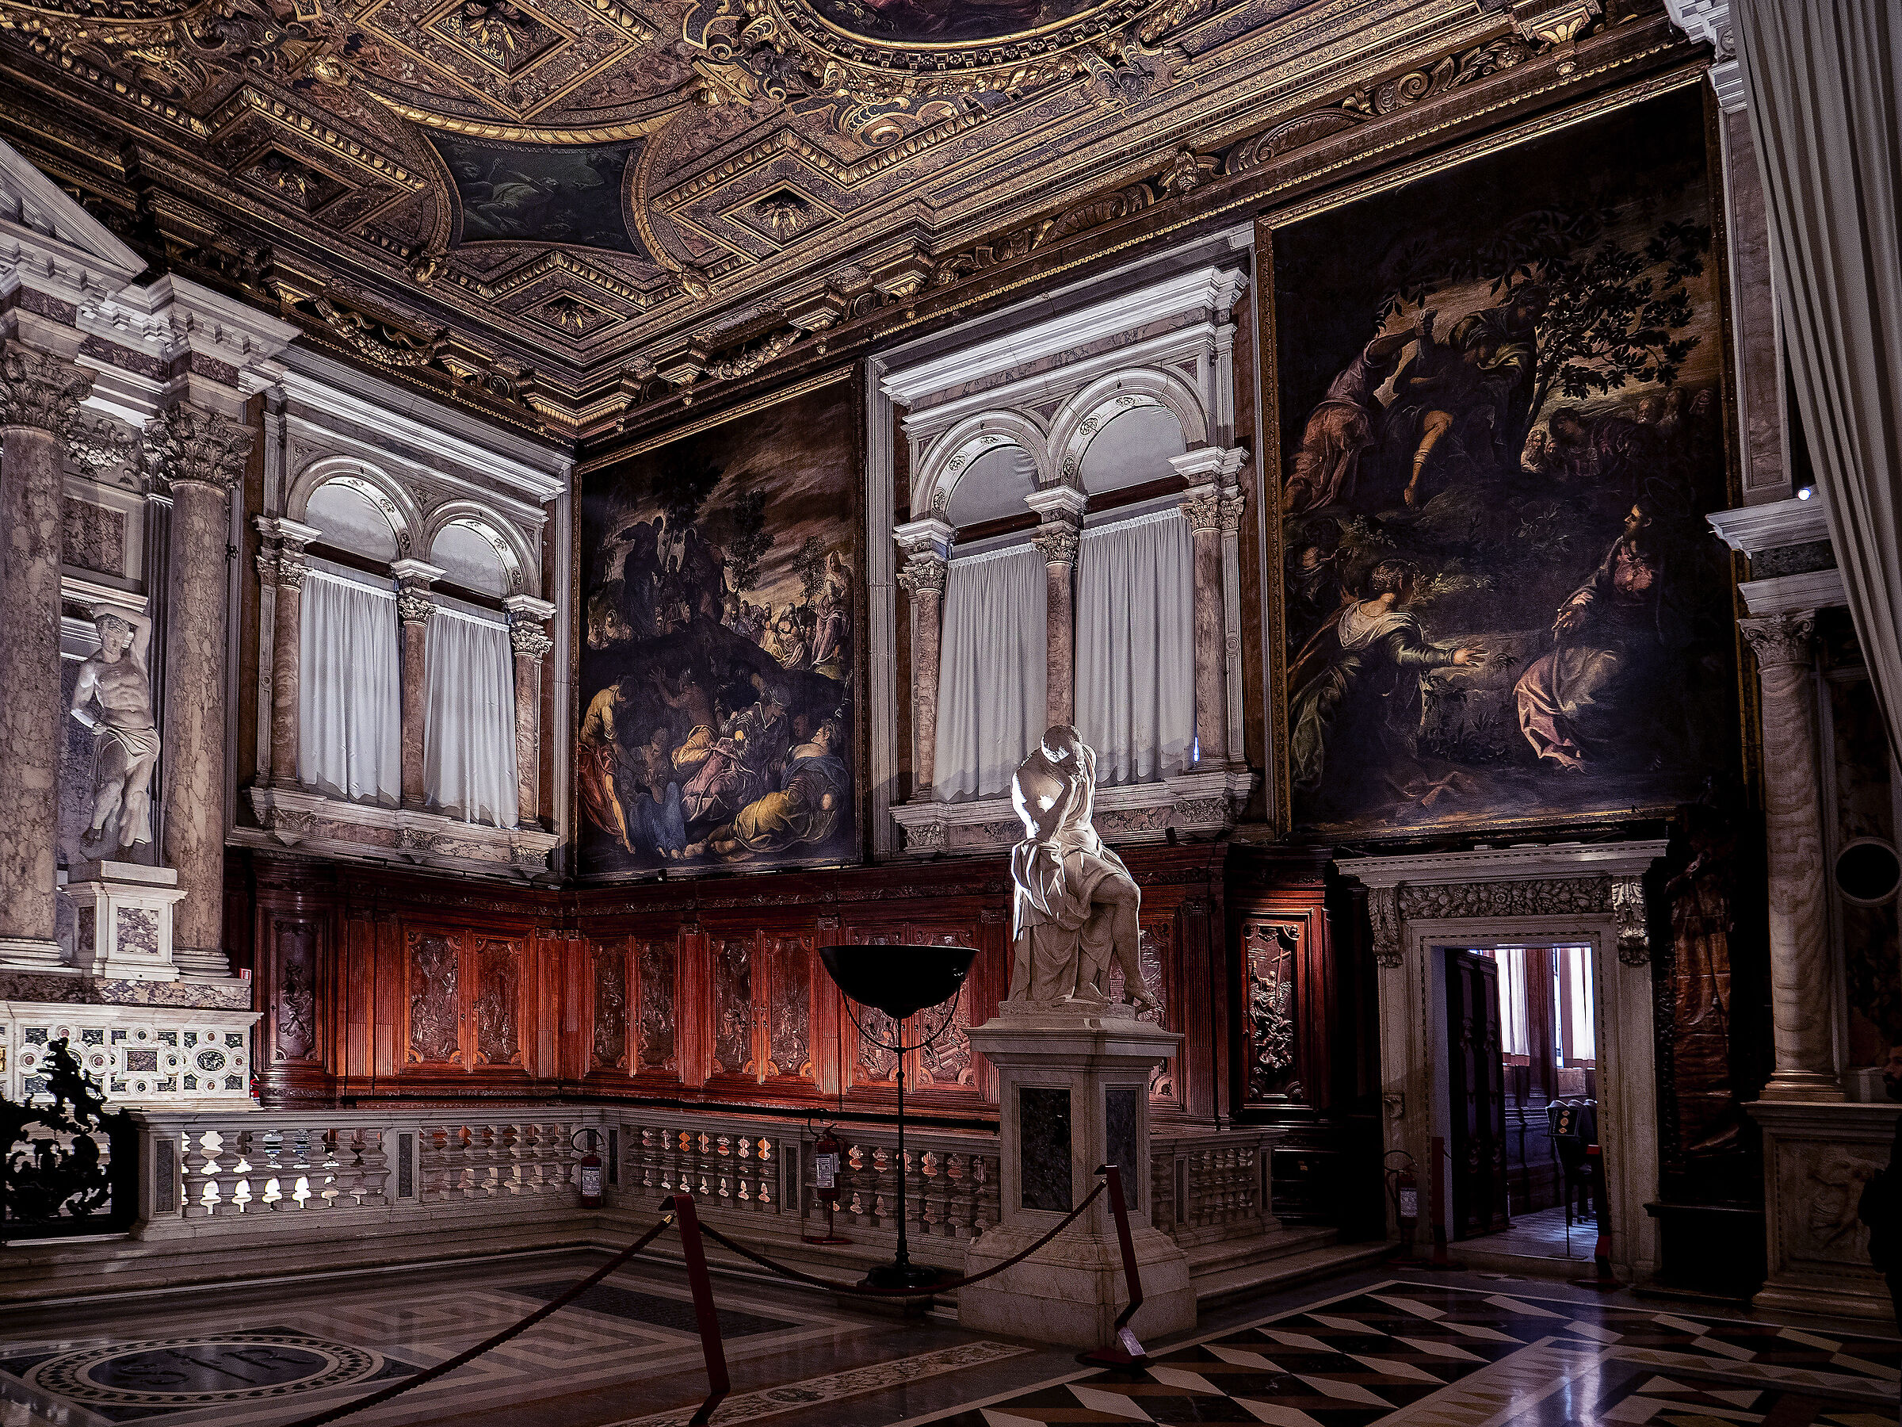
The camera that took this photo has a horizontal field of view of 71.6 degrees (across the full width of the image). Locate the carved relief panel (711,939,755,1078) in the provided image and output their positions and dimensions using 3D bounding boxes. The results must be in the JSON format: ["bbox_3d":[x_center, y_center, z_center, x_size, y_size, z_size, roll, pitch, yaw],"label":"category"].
[{"bbox_3d":[-2.551,3.418,15.400,0.660,1.620,0.100,-6,-9,36],"label":"carved relief panel"}]

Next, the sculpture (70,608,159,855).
[{"bbox_3d":[-8.081,0.180,12.750,0.500,2.340,0.640,-7,-9,37],"label":"sculpture"}]

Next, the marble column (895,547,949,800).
[{"bbox_3d":[-0.290,-0.399,13.900,0.410,2.600,0.380,-6,-9,36],"label":"marble column"}]

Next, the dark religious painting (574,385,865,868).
[{"bbox_3d":[-2.875,-0.904,16.200,4.850,5.500,0.180,-6,-9,36],"label":"dark religious painting"}]

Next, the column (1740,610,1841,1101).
[{"bbox_3d":[6.053,1.022,9.500,0.510,3.400,0.510,-5,-7,36],"label":"column"}]

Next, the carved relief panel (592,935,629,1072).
[{"bbox_3d":[-4.189,3.587,16.200,0.680,1.660,0.120,-5,-7,36],"label":"carved relief panel"}]

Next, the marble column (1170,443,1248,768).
[{"bbox_3d":[2.359,-0.940,12.000,0.570,2.850,0.360,-6,-9,36],"label":"marble column"}]

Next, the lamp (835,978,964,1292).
[{"bbox_3d":[-0.269,2.426,7.923,0.840,1.878,0.840,1,-13,0],"label":"lamp"}]

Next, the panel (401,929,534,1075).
[{"bbox_3d":[-5.638,3.347,15.350,0.100,1.551,1.721,-8,-16,35],"label":"panel"}]

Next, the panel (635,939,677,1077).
[{"bbox_3d":[-3.592,3.574,16.100,0.680,1.660,0.100,-6,-9,36],"label":"panel"}]

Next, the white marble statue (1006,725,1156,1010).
[{"bbox_3d":[0.764,0.892,7.747,0.720,1.658,0.740,11,-16,-34],"label":"white marble statue"}]

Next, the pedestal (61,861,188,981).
[{"bbox_3d":[-7.782,1.937,12.500,0.820,1.100,0.760,-7,-9,37],"label":"pedestal"}]

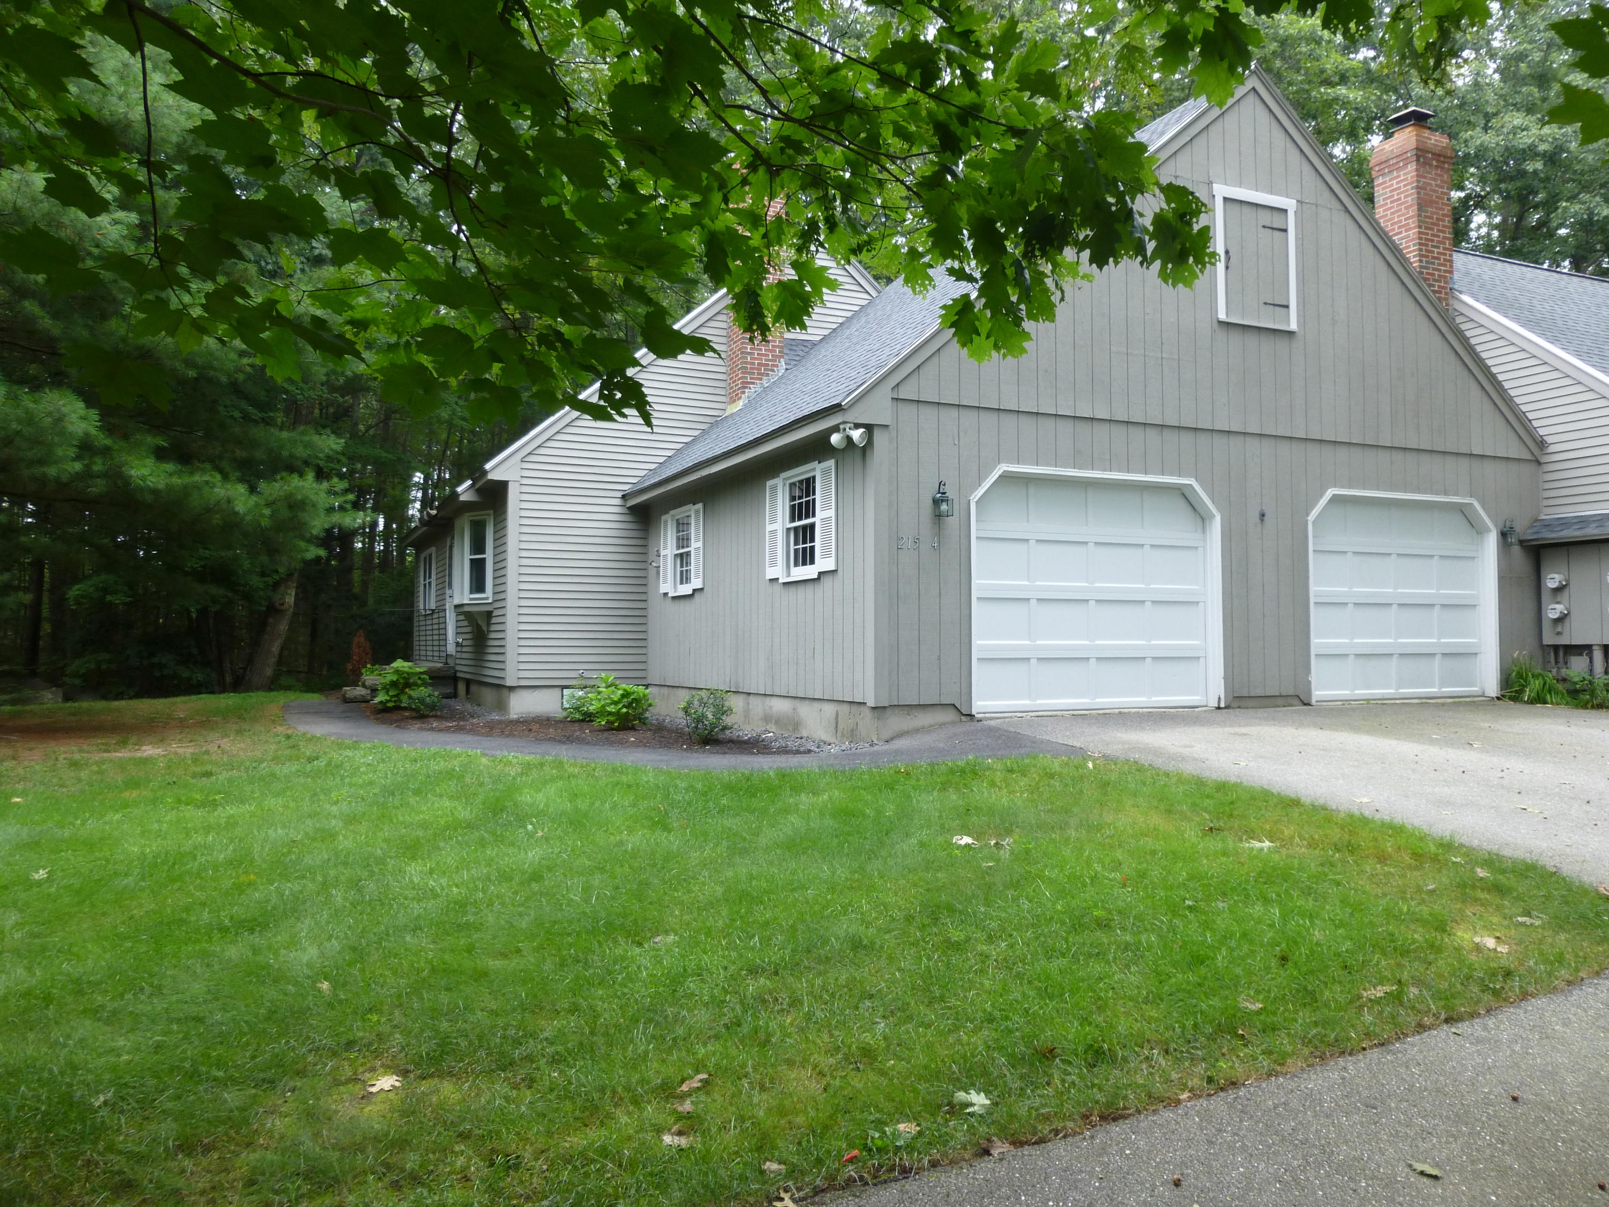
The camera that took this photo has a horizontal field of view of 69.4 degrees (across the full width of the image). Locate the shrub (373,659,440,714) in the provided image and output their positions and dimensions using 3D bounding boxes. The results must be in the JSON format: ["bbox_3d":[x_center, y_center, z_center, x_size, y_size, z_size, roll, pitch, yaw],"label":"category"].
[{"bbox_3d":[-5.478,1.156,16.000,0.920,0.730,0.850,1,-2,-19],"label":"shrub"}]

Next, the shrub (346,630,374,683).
[{"bbox_3d":[-8.222,1.007,21.500,0.480,1.050,0.480,1,-2,-21],"label":"shrub"}]

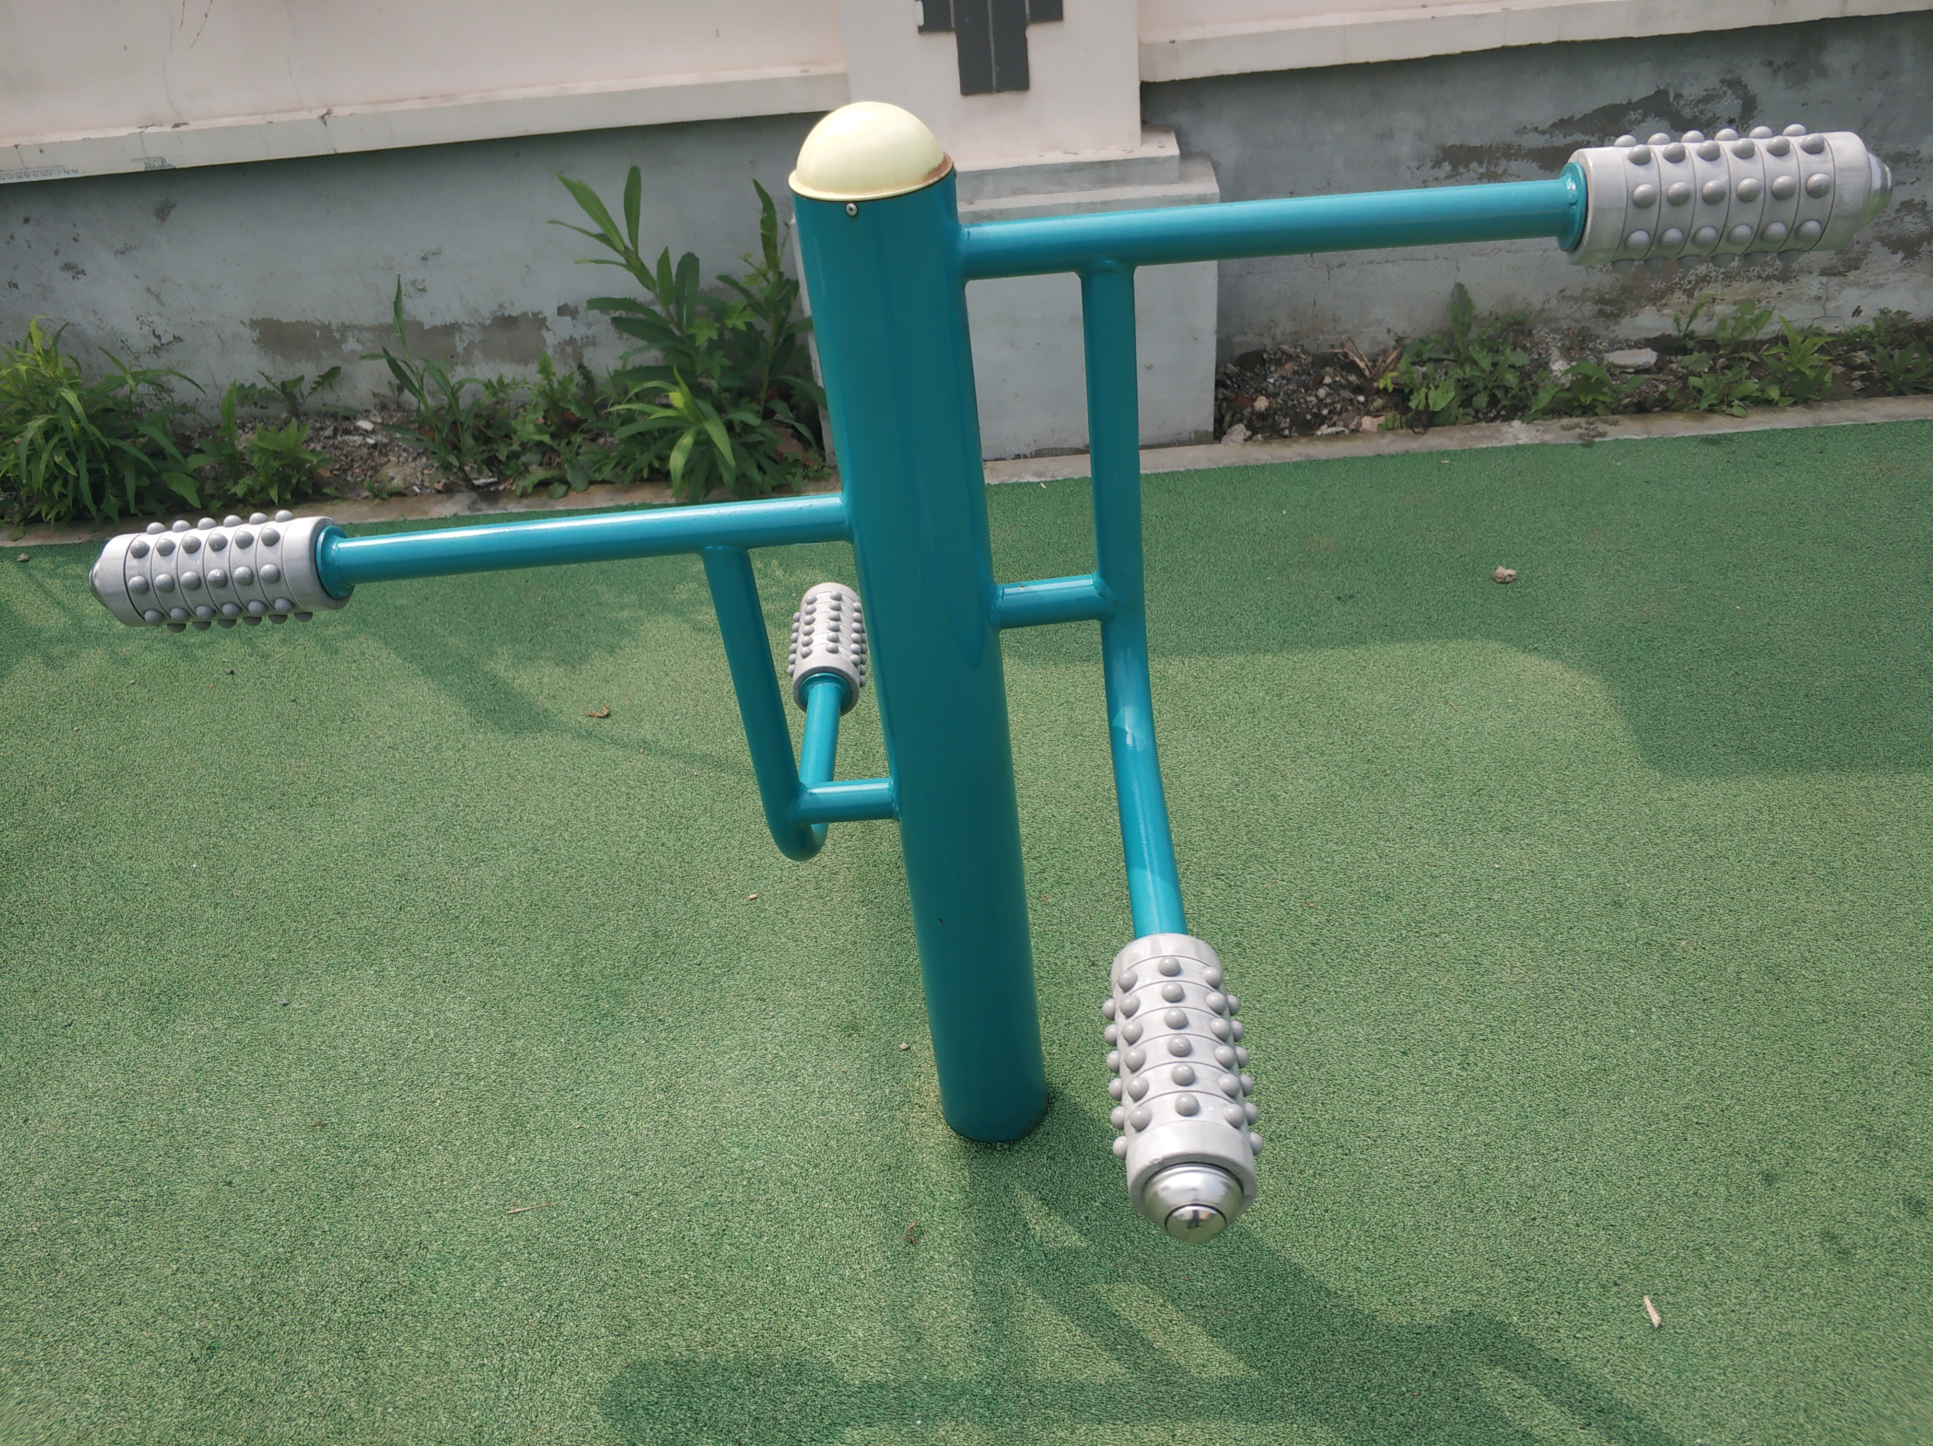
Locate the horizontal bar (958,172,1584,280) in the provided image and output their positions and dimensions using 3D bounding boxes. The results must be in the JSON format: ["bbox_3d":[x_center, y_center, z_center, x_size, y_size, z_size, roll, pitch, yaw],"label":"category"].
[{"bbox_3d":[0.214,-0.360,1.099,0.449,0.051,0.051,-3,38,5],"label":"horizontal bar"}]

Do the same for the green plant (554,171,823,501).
[{"bbox_3d":[-0.555,-0.752,2.890,0.494,0.567,0.371,-4,38,4],"label":"green plant"}]

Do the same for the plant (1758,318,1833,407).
[{"bbox_3d":[1.552,-0.688,2.820,0.134,0.144,0.124,-4,38,4],"label":"plant"}]

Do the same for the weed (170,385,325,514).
[{"bbox_3d":[-1.491,-0.590,3.114,0.319,0.216,0.268,-4,38,4],"label":"weed"}]

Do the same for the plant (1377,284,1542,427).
[{"bbox_3d":[0.948,-0.732,2.884,0.313,0.188,0.240,-3,38,5],"label":"plant"}]

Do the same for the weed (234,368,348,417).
[{"bbox_3d":[-1.441,-0.709,3.206,0.234,0.105,0.150,-3,38,5],"label":"weed"}]

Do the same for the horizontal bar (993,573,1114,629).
[{"bbox_3d":[0.076,-0.105,1.303,0.102,0.039,0.039,-5,38,2],"label":"horizontal bar"}]

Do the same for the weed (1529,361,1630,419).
[{"bbox_3d":[1.157,-0.646,2.841,0.189,0.075,0.160,-3,38,5],"label":"weed"}]

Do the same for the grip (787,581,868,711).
[{"bbox_3d":[-0.169,-0.099,1.867,0.094,0.094,0.207,-5,38,2],"label":"grip"}]

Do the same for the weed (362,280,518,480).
[{"bbox_3d":[-1.066,-0.709,3.039,0.318,0.349,0.240,-3,38,5],"label":"weed"}]

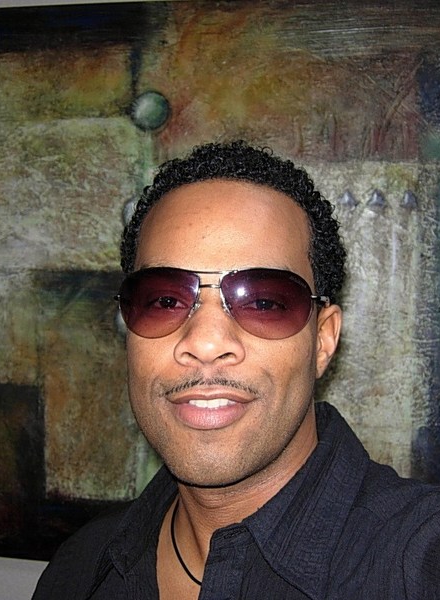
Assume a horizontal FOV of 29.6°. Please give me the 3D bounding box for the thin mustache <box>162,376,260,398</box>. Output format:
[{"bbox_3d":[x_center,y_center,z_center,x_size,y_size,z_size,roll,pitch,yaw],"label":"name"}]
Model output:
[{"bbox_3d":[-0.006,0.058,0.549,0.064,0.014,0.021,1,-3,9],"label":"thin mustache"}]

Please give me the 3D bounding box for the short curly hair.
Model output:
[{"bbox_3d":[0.015,-0.039,0.666,0.174,0.172,0.190,1,-3,9],"label":"short curly hair"}]

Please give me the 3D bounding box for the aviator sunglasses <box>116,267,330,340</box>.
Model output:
[{"bbox_3d":[0.005,0.005,0.607,0.138,0.052,0.140,1,-3,9],"label":"aviator sunglasses"}]

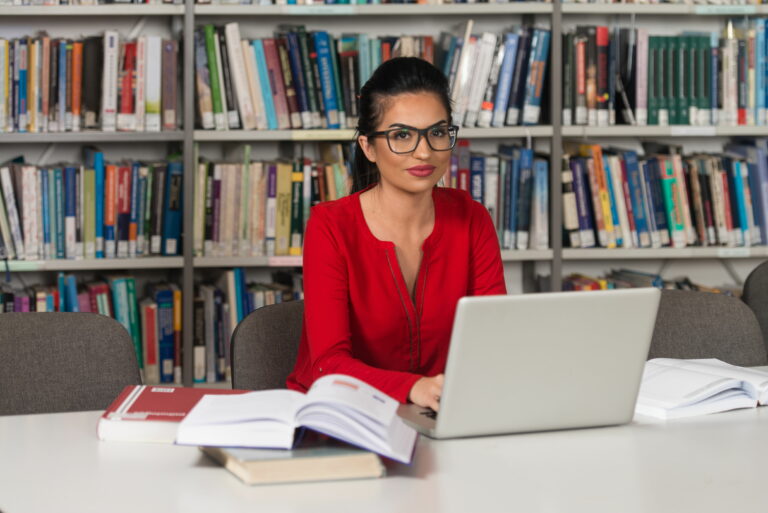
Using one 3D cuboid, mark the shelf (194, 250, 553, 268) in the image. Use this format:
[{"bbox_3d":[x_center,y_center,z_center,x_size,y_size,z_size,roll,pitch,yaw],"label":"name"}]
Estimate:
[{"bbox_3d":[-0.051,-0.008,5.632,0.920,0.030,0.270,-1,7,-11],"label":"shelf"}]

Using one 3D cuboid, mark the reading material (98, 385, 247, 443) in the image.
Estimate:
[{"bbox_3d":[-0.325,0.252,3.458,0.208,0.036,0.267,1,7,2],"label":"reading material"}]

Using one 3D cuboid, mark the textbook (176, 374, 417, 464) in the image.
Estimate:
[{"bbox_3d":[-0.119,0.237,3.230,0.340,0.088,0.243,1,7,4],"label":"textbook"}]

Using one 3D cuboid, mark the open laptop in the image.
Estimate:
[{"bbox_3d":[0.205,0.153,3.496,0.358,0.236,0.317,-2,7,-25],"label":"open laptop"}]

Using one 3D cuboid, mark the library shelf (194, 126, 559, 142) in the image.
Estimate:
[{"bbox_3d":[-0.051,-0.322,5.632,0.920,0.030,0.270,-1,7,-11],"label":"library shelf"}]

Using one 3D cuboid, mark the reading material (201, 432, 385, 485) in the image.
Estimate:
[{"bbox_3d":[-0.140,0.285,3.193,0.203,0.034,0.267,-2,7,-19],"label":"reading material"}]

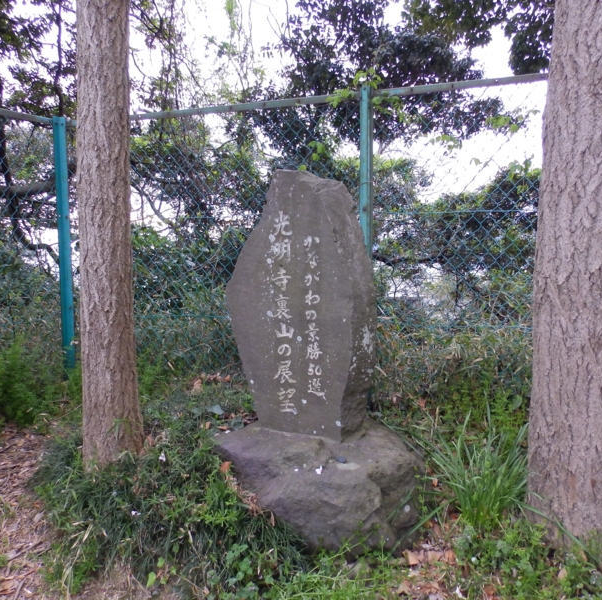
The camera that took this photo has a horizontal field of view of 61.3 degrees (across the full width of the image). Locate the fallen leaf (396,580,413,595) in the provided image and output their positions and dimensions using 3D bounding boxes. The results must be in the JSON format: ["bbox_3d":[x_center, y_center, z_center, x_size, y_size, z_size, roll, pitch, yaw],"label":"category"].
[{"bbox_3d":[0.349,0.965,1.713,0.048,0.020,0.050,6,19,17],"label":"fallen leaf"}]

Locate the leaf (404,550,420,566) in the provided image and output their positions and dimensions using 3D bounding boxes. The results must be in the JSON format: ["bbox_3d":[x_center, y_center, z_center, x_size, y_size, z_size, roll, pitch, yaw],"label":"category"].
[{"bbox_3d":[0.399,0.928,1.835,0.040,0.018,0.060,6,19,17],"label":"leaf"}]

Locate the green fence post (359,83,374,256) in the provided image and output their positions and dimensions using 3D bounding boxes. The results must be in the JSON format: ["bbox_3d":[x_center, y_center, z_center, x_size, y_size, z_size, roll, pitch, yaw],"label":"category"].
[{"bbox_3d":[0.343,-0.245,2.709,0.062,1.760,0.055,1,4,17],"label":"green fence post"}]

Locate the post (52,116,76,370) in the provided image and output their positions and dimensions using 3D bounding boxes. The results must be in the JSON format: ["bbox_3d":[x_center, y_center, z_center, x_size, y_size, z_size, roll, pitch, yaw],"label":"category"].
[{"bbox_3d":[-1.542,-0.291,3.308,0.058,1.760,0.058,1,4,17],"label":"post"}]

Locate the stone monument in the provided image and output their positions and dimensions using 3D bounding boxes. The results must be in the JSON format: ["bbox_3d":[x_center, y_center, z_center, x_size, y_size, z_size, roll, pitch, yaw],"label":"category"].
[{"bbox_3d":[0.094,0.168,2.192,0.820,1.440,0.700,2,4,27],"label":"stone monument"}]

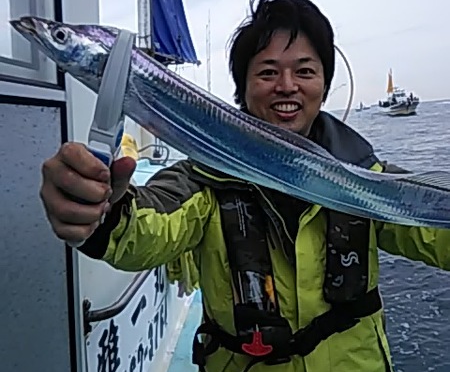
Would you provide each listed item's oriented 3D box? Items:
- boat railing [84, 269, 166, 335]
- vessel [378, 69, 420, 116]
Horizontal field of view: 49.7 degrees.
[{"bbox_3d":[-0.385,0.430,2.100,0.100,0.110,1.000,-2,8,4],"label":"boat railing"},{"bbox_3d":[28.232,-15.090,78.742,3.300,8.200,11.500,-7,8,-12],"label":"vessel"}]

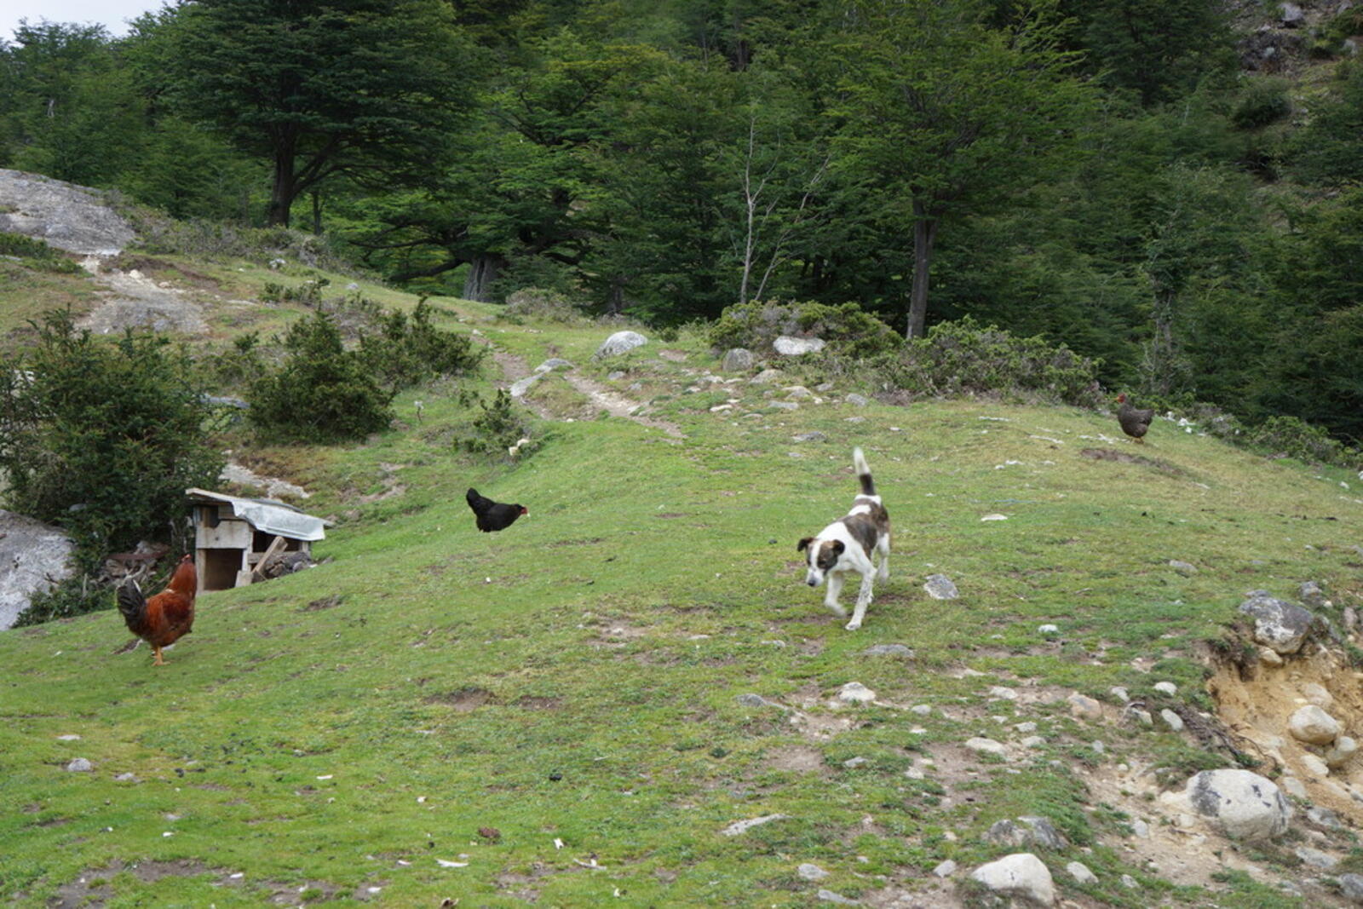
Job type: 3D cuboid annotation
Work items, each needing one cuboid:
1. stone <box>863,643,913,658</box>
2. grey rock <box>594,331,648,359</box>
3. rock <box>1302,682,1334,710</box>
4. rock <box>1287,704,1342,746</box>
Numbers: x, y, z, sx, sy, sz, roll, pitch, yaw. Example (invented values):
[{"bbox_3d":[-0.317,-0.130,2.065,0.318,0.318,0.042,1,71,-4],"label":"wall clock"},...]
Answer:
[{"bbox_3d":[0.859,0.810,9.400,0.200,0.050,0.160,0,4,5],"label":"stone"},{"bbox_3d":[-0.655,-1.188,24.500,0.580,0.280,0.420,0,4,-2],"label":"grey rock"},{"bbox_3d":[2.605,0.987,9.300,0.127,0.108,0.120,0,2,0],"label":"rock"},{"bbox_3d":[2.287,0.978,8.200,0.190,0.130,0.160,1,4,16],"label":"rock"}]

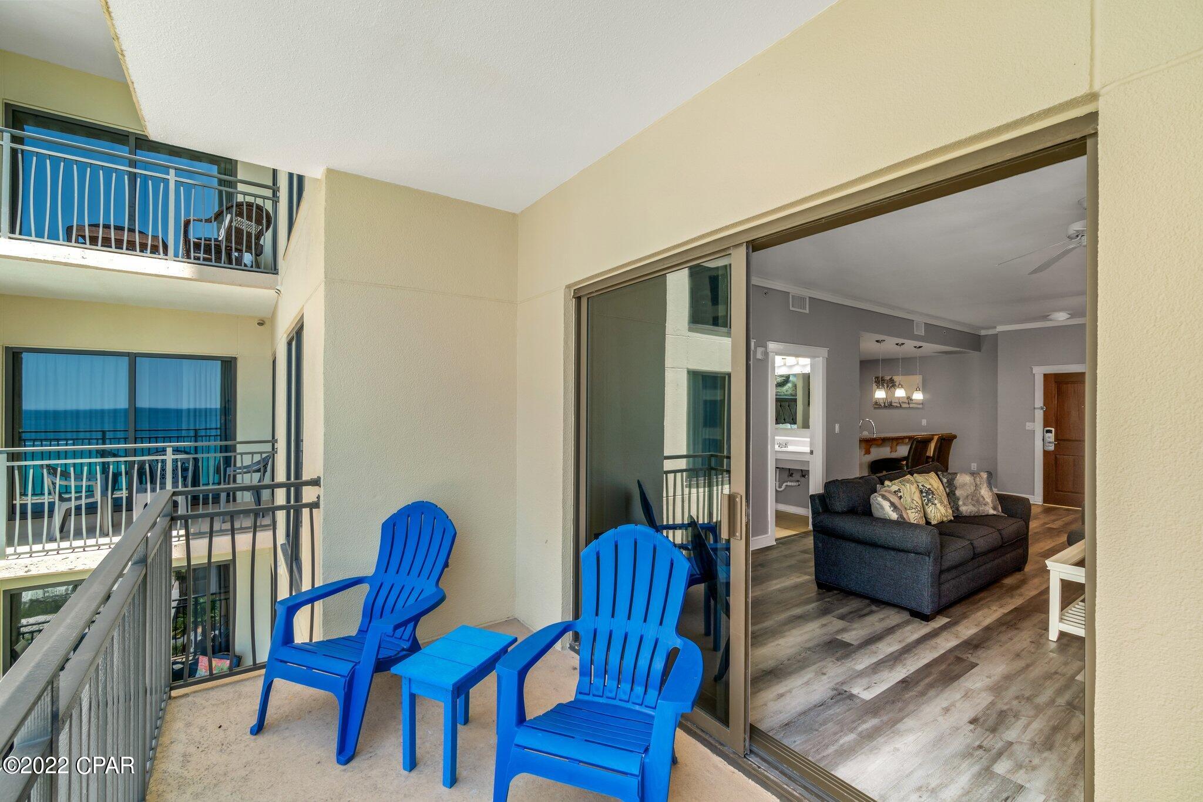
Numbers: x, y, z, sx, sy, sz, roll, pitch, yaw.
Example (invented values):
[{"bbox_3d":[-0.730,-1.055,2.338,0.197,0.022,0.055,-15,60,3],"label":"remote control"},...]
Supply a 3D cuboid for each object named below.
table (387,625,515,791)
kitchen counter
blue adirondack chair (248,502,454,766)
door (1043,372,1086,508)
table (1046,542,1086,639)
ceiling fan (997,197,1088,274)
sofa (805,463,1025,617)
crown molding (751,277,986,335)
[{"bbox_3d":[-0.639,1.334,2.229,0.317,0.434,0.452,0,0,24],"label":"table"},{"bbox_3d":[4.379,0.644,7.542,2.850,0.280,0.430,0,0,-36],"label":"kitchen counter"},{"bbox_3d":[-1.214,1.075,2.623,0.755,0.950,0.890,0,0,19],"label":"blue adirondack chair"},{"bbox_3d":[7.073,0.571,7.366,0.050,2.030,0.910,0,0,-36],"label":"door"},{"bbox_3d":[3.550,1.307,3.372,1.200,0.495,0.600,0,0,-36],"label":"table"},{"bbox_3d":[3.176,-1.093,3.238,1.100,0.380,1.100,0,0,-36],"label":"ceiling fan"},{"bbox_3d":[2.893,1.106,4.446,2.140,0.900,0.950,0,0,-36],"label":"sofa"},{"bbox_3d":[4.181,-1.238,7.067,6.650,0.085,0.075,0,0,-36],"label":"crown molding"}]

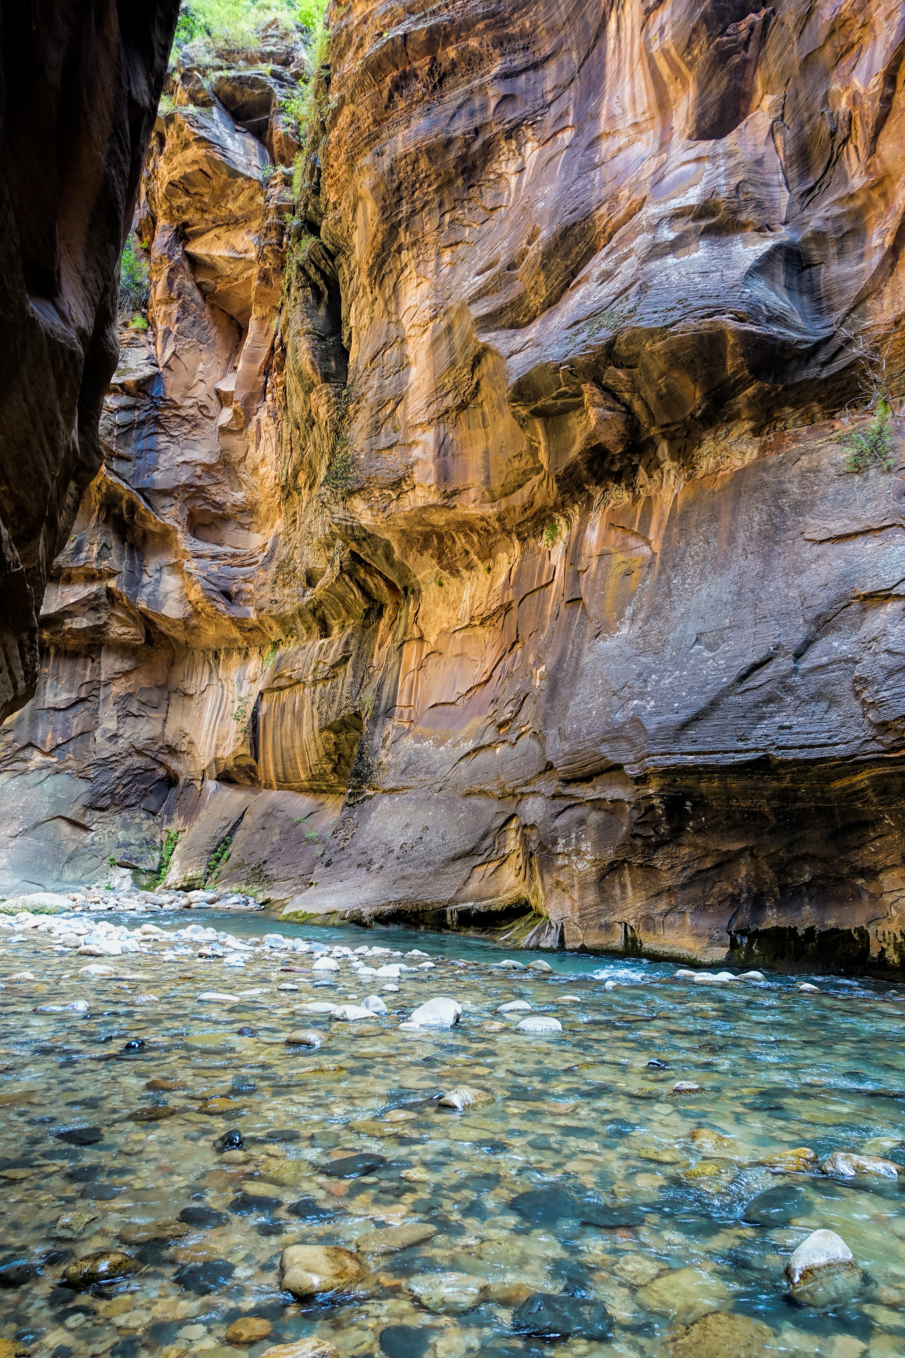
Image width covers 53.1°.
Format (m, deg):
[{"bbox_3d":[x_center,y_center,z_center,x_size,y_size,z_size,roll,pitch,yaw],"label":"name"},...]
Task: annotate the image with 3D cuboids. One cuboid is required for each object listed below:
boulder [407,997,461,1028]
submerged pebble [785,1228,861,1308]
[{"bbox_3d":[-0.118,2.405,6.518,0.374,0.214,0.281,0,-9,-1],"label":"boulder"},{"bbox_3d":[1.171,1.862,2.863,0.226,0.200,0.203,-3,-10,20],"label":"submerged pebble"}]

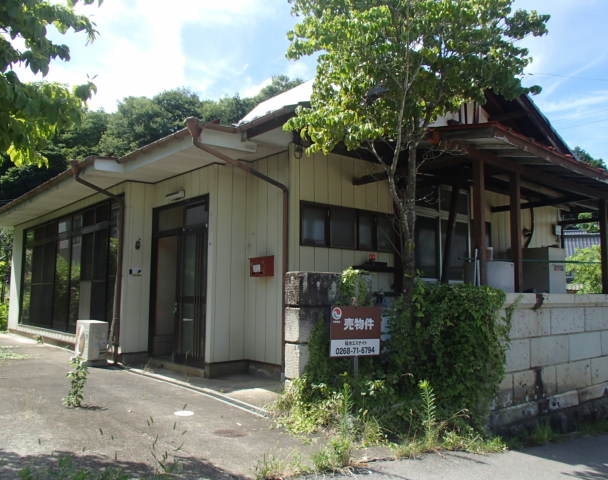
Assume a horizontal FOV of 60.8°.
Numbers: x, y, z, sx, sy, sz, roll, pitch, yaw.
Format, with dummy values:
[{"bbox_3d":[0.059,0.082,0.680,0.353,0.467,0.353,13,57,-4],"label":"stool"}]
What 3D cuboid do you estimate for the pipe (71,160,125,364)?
[{"bbox_3d":[-3.041,0.336,7.517,0.781,2.923,0.122,5,-8,-41],"label":"pipe"}]

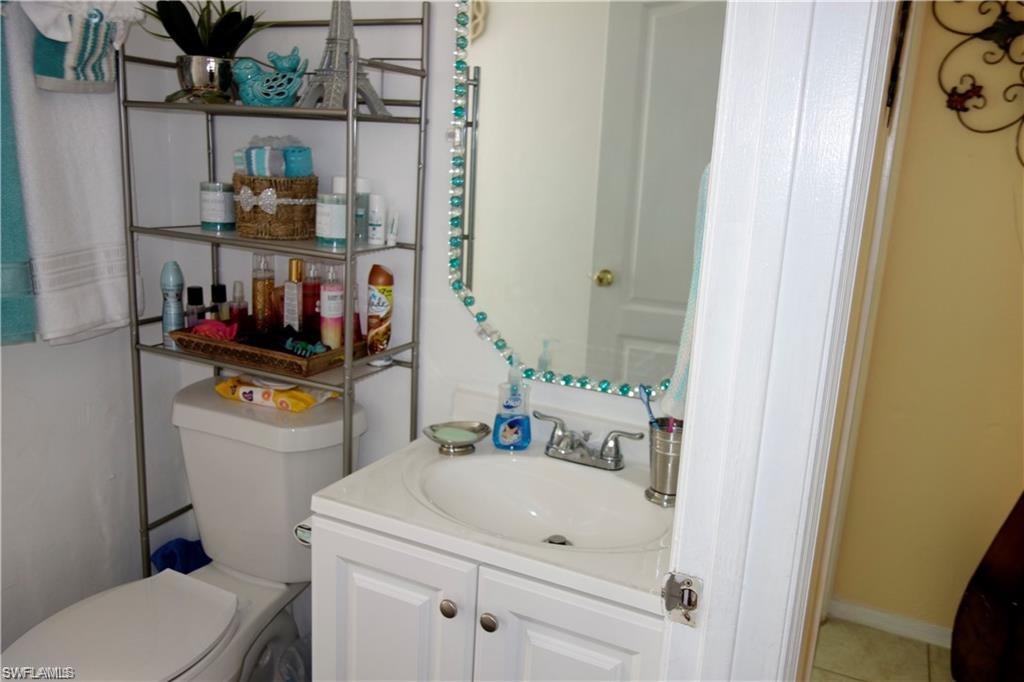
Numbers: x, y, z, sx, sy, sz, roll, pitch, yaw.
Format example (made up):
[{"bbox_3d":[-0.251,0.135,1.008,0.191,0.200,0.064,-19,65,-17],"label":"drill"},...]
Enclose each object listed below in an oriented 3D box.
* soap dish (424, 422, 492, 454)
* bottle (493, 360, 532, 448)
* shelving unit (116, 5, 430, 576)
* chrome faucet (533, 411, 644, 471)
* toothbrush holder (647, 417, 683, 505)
[{"bbox_3d":[-0.106,0.188,1.517,0.130,0.038,0.110,5,13,6],"label":"soap dish"},{"bbox_3d":[0.004,0.119,1.538,0.073,0.176,0.050,6,13,12],"label":"bottle"},{"bbox_3d":[-0.518,0.112,1.752,0.582,1.638,0.260,9,14,24],"label":"shelving unit"},{"bbox_3d":[0.119,0.194,1.456,0.218,0.080,0.140,9,14,24],"label":"chrome faucet"},{"bbox_3d":[0.268,0.204,1.335,0.082,0.131,0.082,9,14,24],"label":"toothbrush holder"}]

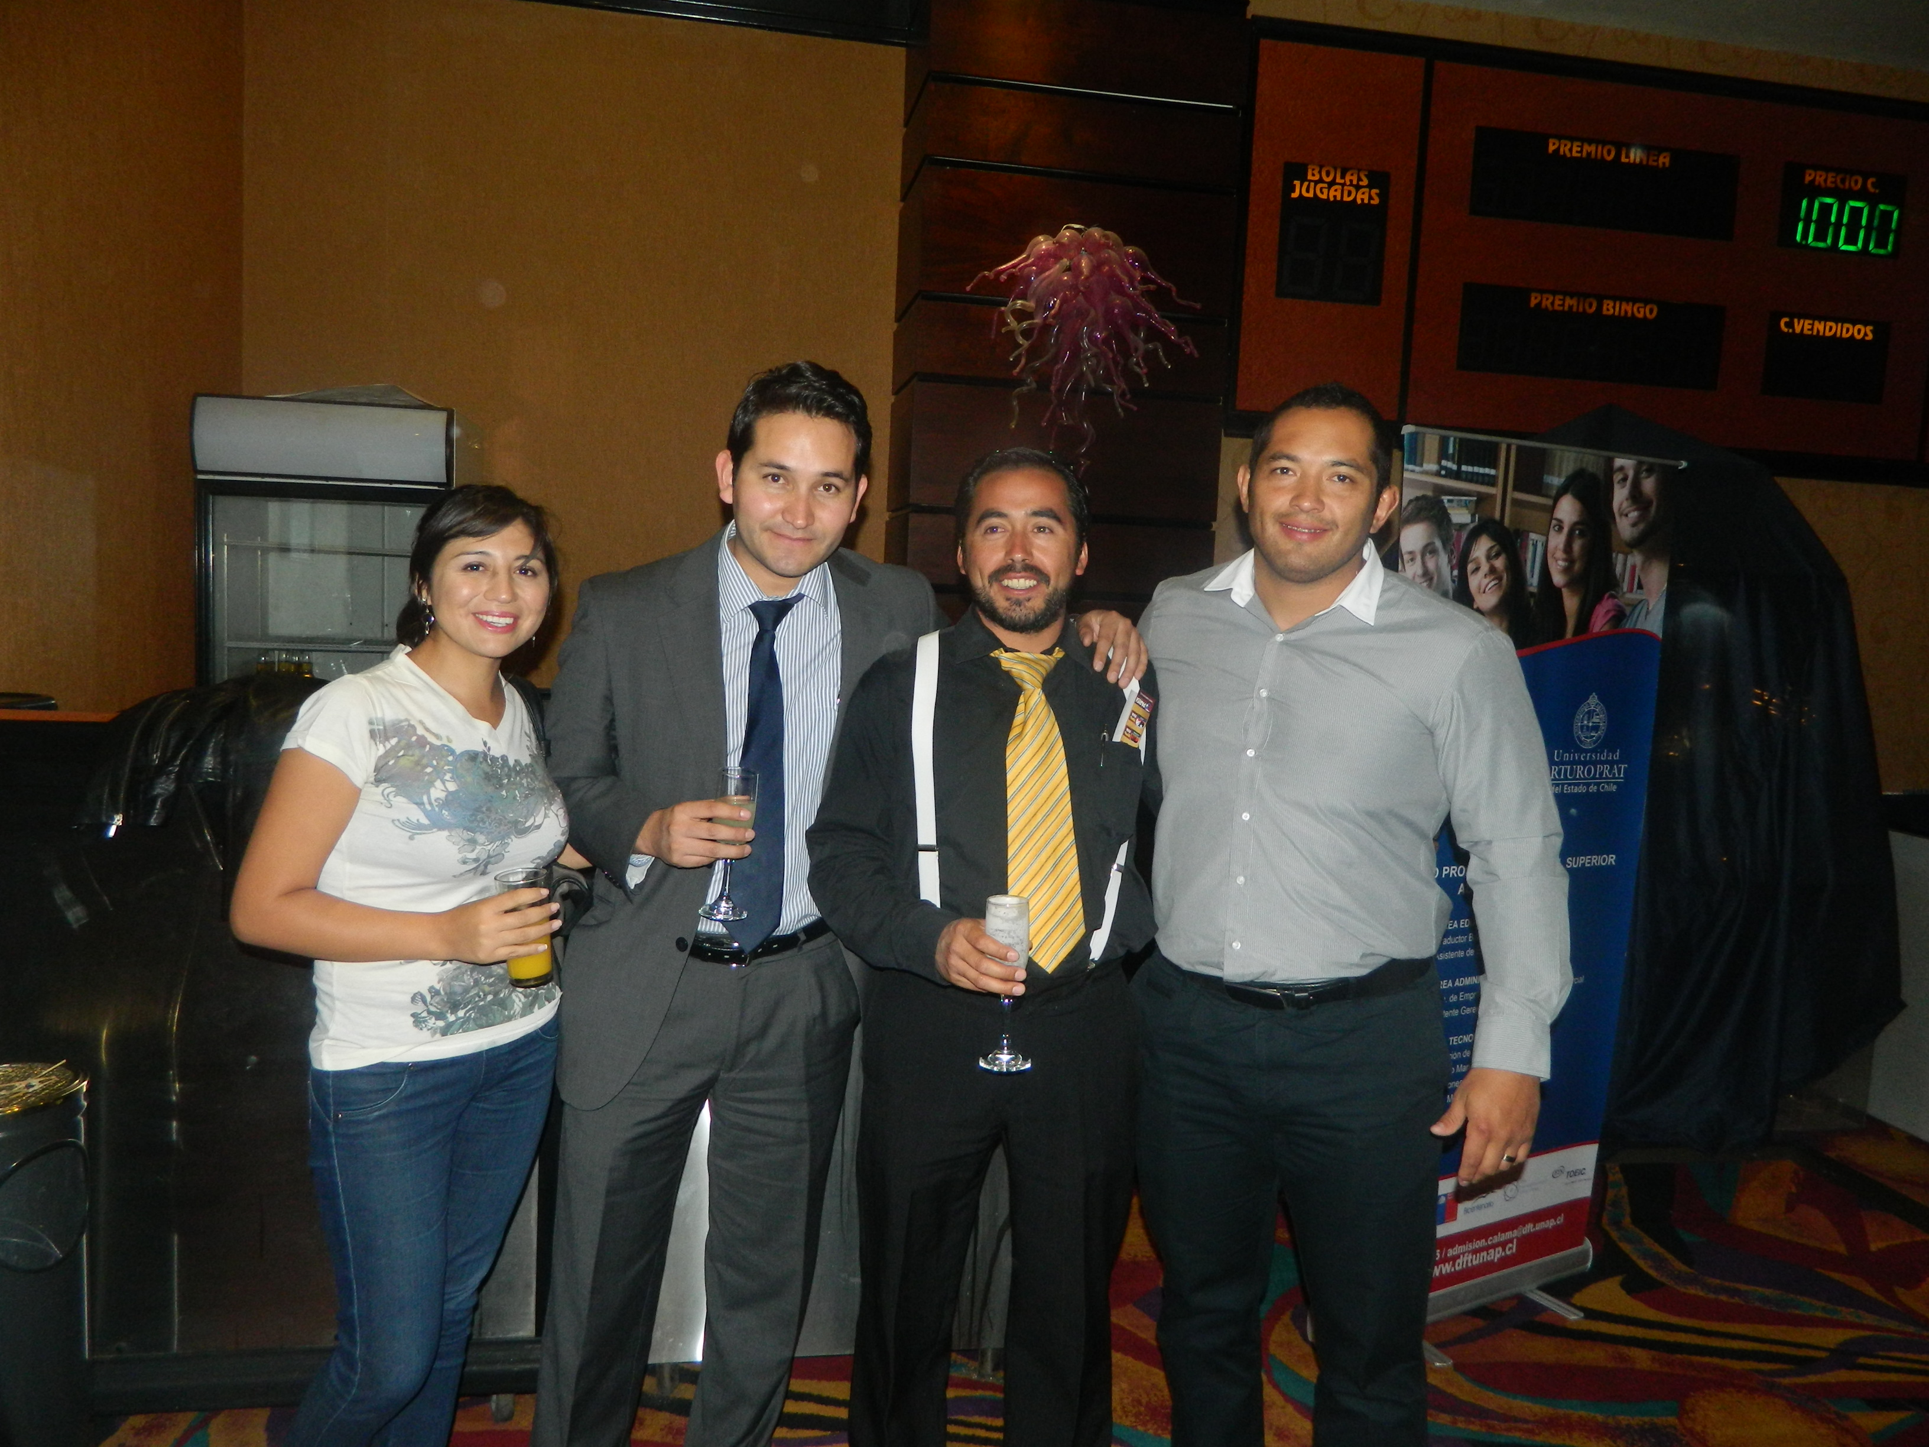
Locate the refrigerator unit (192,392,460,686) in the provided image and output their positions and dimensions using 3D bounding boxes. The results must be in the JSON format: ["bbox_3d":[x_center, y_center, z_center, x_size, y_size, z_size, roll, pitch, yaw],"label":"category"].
[{"bbox_3d":[-1.885,0.070,4.291,0.706,2.022,0.580,2,5,-7],"label":"refrigerator unit"}]

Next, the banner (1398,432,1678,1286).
[{"bbox_3d":[1.182,0.373,3.100,0.900,1.930,0.300,0,6,-31],"label":"banner"}]

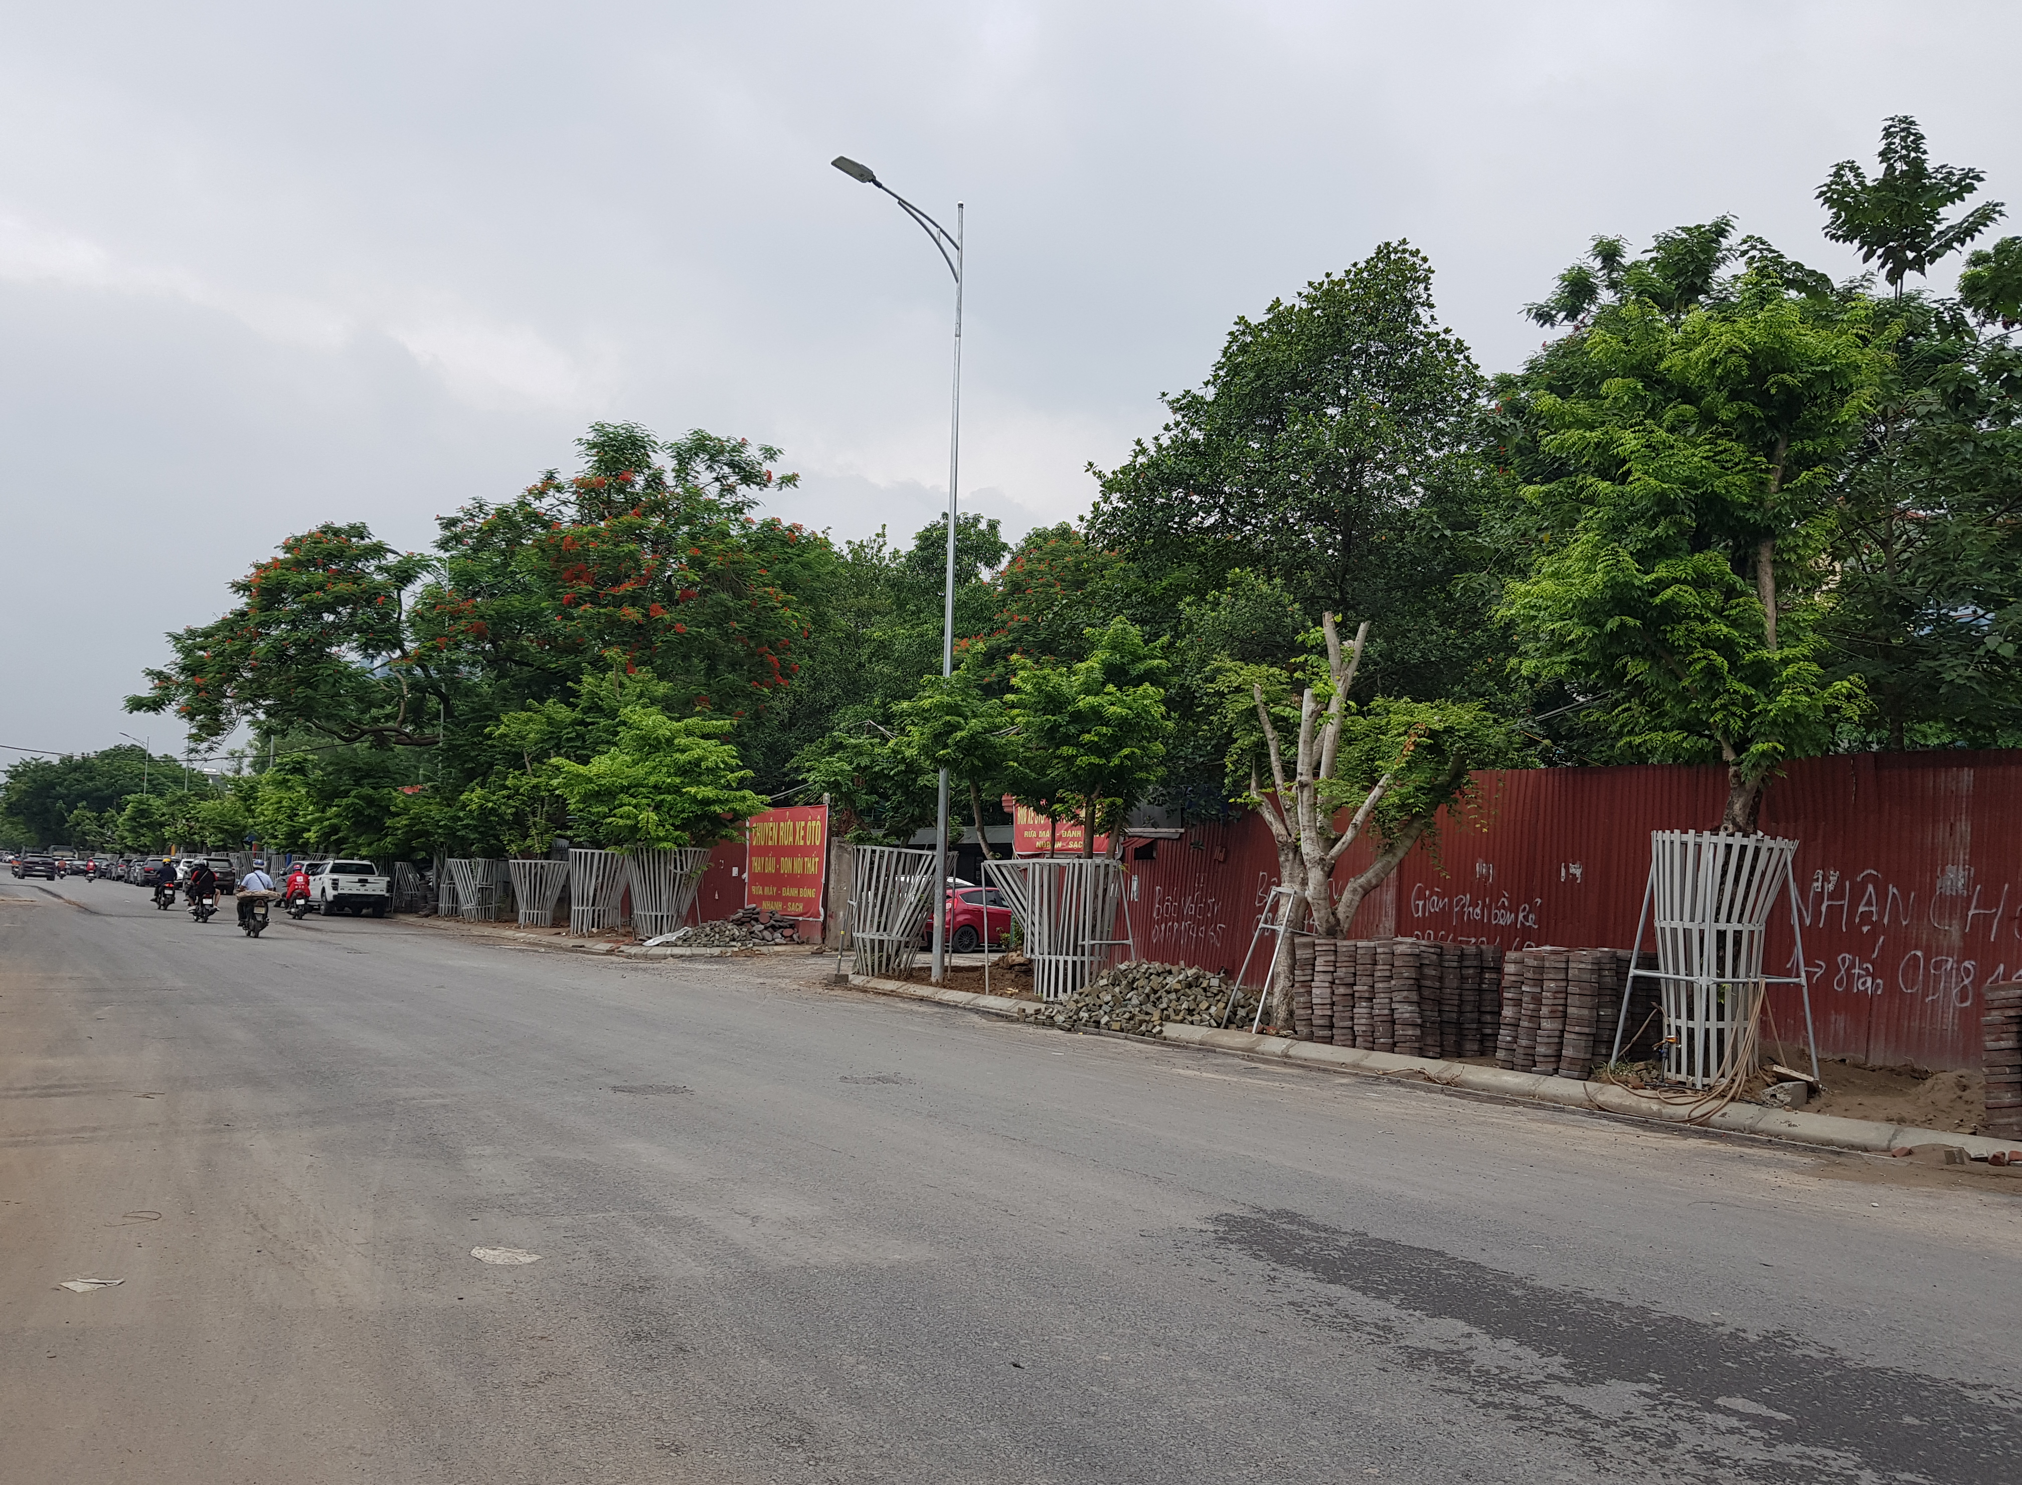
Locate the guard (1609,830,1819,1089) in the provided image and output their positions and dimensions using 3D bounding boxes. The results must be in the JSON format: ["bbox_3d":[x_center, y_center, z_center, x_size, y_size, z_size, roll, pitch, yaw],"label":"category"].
[{"bbox_3d":[6.014,1.812,13.098,1.500,2.100,1.500,5,-6,-33],"label":"guard"}]

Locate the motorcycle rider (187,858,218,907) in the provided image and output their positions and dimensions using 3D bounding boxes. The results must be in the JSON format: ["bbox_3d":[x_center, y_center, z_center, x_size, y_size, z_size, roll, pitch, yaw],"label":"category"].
[{"bbox_3d":[-21.836,3.829,41.077,0.750,1.310,0.800,5,-6,-33],"label":"motorcycle rider"}]

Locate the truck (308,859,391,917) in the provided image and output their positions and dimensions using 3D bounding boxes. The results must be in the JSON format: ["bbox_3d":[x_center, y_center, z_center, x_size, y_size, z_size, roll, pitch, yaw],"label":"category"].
[{"bbox_3d":[-21.650,4.604,49.000,1.880,1.830,5.350,5,-7,-36],"label":"truck"}]

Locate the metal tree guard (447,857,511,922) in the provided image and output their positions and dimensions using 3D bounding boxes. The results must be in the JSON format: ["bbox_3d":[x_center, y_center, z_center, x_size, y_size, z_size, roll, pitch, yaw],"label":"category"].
[{"bbox_3d":[-14.700,4.035,42.000,1.750,1.790,1.650,5,-6,-34],"label":"metal tree guard"}]

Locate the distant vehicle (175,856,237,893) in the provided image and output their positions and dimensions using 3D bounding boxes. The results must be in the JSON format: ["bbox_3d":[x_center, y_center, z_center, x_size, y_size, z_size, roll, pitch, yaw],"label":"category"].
[{"bbox_3d":[-40.616,6.808,77.515,1.880,1.760,4.700,5,-6,-33],"label":"distant vehicle"}]

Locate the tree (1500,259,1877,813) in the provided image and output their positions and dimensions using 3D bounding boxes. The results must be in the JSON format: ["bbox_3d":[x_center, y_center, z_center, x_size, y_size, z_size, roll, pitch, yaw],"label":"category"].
[{"bbox_3d":[6.086,-0.783,13.543,3.300,7.350,3.300,5,-6,-33],"label":"tree"}]

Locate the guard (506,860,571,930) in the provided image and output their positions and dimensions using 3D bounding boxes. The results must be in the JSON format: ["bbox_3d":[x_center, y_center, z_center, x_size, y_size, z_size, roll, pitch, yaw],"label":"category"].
[{"bbox_3d":[-12.415,3.973,40.082,1.500,1.750,1.500,5,-6,-33],"label":"guard"}]

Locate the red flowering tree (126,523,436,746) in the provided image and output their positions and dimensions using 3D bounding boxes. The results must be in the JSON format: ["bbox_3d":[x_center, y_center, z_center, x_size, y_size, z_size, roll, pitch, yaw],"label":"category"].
[{"bbox_3d":[-25.137,-0.968,53.624,10.500,13.380,10.500,5,-6,-33],"label":"red flowering tree"}]

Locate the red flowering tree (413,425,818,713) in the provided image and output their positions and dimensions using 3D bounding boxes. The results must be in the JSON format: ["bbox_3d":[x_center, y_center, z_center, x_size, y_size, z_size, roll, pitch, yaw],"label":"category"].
[{"bbox_3d":[-11.445,-2.199,46.211,11.500,15.250,11.500,5,-6,-33],"label":"red flowering tree"}]

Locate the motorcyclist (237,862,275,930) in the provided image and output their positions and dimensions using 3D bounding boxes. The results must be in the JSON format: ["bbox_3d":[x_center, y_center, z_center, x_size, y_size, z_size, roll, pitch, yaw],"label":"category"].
[{"bbox_3d":[-15.827,3.267,31.800,0.750,1.620,1.750,5,-6,-33],"label":"motorcyclist"}]

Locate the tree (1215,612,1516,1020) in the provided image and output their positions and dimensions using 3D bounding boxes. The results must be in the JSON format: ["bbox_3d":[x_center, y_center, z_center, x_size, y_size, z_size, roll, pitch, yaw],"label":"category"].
[{"bbox_3d":[3.675,0.890,15.600,3.100,4.170,2.700,5,-6,-34],"label":"tree"}]

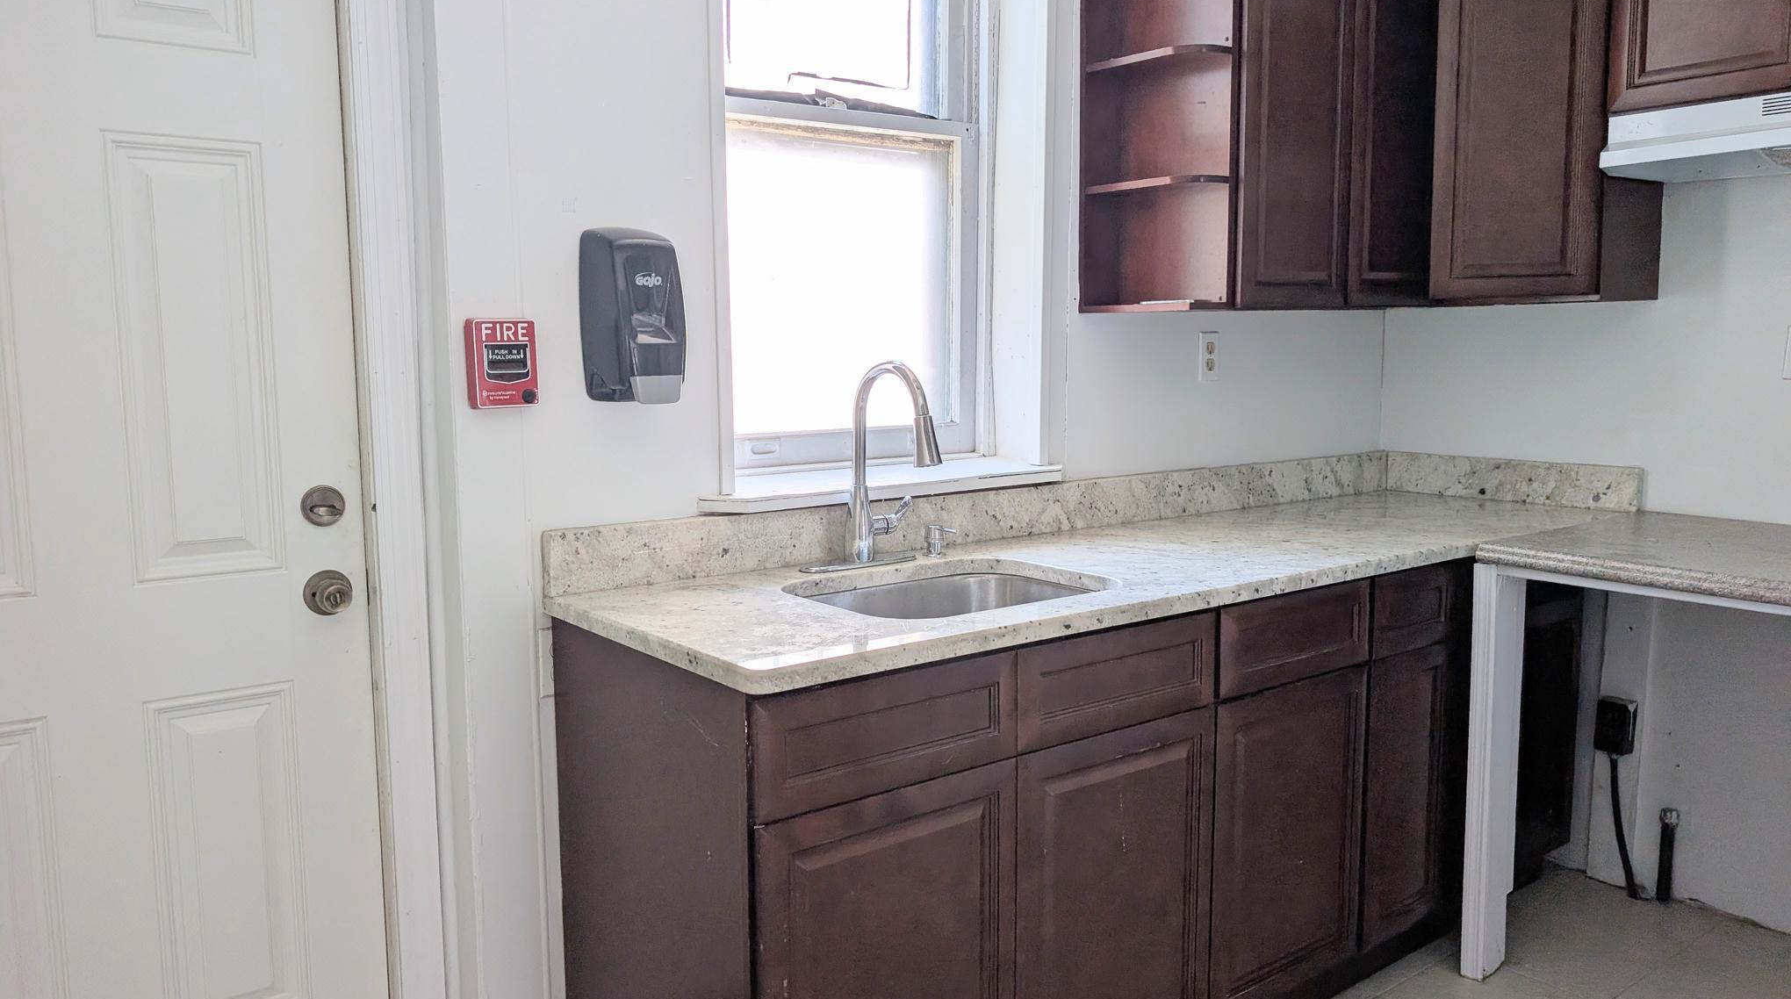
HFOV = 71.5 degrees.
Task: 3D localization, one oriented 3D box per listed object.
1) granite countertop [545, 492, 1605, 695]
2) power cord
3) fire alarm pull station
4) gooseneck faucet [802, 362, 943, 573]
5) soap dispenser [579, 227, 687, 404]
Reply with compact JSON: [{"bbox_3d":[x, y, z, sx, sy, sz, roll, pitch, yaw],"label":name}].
[{"bbox_3d":[0.579,0.114,2.497,2.389,0.033,0.633,-5,8,-37],"label":"granite countertop"},{"bbox_3d":[1.743,0.779,2.967,0.035,0.338,0.092,-5,8,-37],"label":"power cord"},{"bbox_3d":[-0.610,-0.211,1.933,0.099,0.134,0.038,-5,8,-37],"label":"fire alarm pull station"},{"bbox_3d":[-0.008,-0.060,2.229,0.250,0.381,0.257,-5,8,-37],"label":"gooseneck faucet"},{"bbox_3d":[-0.428,-0.291,2.018,0.126,0.265,0.110,-5,8,-37],"label":"soap dispenser"}]

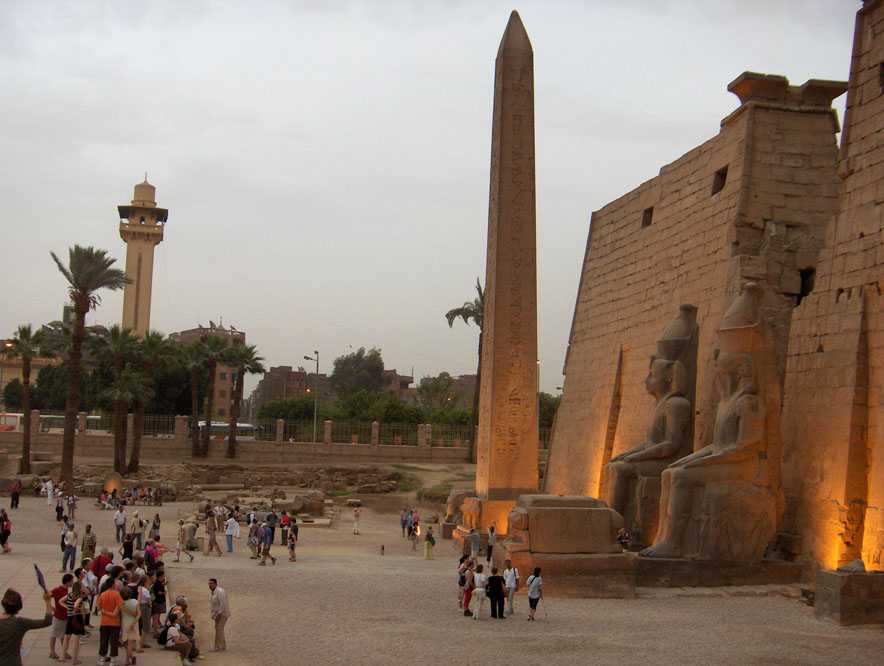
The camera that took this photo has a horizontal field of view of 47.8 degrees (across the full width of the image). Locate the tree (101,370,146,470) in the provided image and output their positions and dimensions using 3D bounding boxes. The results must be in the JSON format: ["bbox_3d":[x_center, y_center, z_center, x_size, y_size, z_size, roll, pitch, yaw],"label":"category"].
[{"bbox_3d":[-23.870,6.653,75.000,3.300,7.948,3.300,1,-8,0],"label":"tree"}]

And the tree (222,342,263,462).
[{"bbox_3d":[-18.939,6.360,94.000,4.000,10.900,4.000,3,-6,-11],"label":"tree"}]

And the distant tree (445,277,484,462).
[{"bbox_3d":[3.705,3.512,96.000,6.600,18.000,6.400,1,-6,2],"label":"distant tree"}]

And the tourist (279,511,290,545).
[{"bbox_3d":[-7.651,9.541,48.694,0.520,1.700,0.350,0,-7,11],"label":"tourist"}]

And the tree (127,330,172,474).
[{"bbox_3d":[-24.125,5.651,82.000,3.700,11.550,3.520,1,-7,0],"label":"tree"}]

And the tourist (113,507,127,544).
[{"bbox_3d":[-14.299,8.526,44.300,0.570,1.660,0.380,2,-8,-6],"label":"tourist"}]

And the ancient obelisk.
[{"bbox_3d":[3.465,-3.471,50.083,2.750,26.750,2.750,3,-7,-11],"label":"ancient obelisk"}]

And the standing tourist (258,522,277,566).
[{"bbox_3d":[-6.909,8.384,39.500,0.680,1.690,0.500,3,-8,-11],"label":"standing tourist"}]

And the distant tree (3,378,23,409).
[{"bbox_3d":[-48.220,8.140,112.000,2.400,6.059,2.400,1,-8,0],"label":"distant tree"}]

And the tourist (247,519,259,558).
[{"bbox_3d":[-7.843,8.559,41.400,0.500,1.650,0.480,2,-8,-5],"label":"tourist"}]

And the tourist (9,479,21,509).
[{"bbox_3d":[-24.426,9.242,57.000,0.600,1.721,0.400,-1,-8,18],"label":"tourist"}]

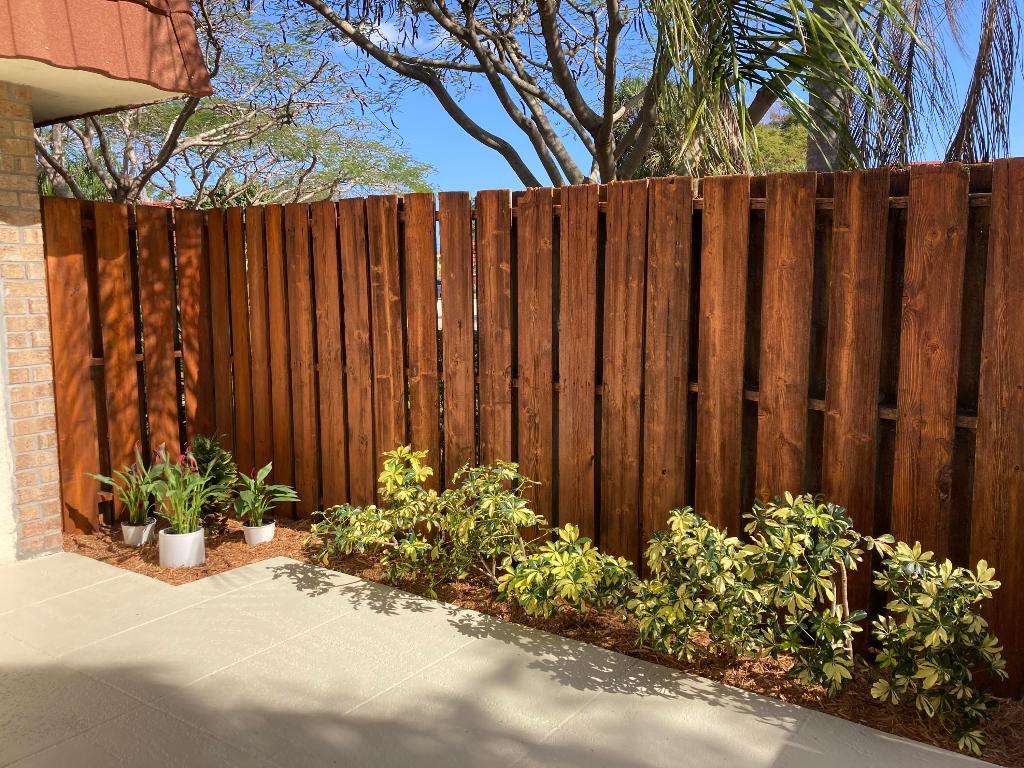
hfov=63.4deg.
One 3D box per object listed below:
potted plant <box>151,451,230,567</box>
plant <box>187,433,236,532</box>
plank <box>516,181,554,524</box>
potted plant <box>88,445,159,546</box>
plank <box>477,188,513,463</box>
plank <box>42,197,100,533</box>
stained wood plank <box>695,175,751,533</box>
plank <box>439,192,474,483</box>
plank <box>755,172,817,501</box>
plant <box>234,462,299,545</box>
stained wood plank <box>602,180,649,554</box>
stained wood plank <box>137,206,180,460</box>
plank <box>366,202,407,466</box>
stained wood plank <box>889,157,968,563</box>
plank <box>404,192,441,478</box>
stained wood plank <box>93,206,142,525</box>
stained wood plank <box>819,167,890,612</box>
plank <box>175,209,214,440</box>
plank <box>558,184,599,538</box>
[{"bbox_3d":[-1.631,0.606,4.159,0.385,0.600,0.360,-3,8,-22],"label":"potted plant"},{"bbox_3d":[-1.626,0.547,4.483,0.280,0.543,0.280,-3,8,-21],"label":"plant"},{"bbox_3d":[0.118,0.013,3.917,0.187,1.836,0.024,4,8,34],"label":"plank"},{"bbox_3d":[-2.026,0.583,4.327,0.329,0.519,0.340,-4,8,-25],"label":"potted plant"},{"bbox_3d":[-0.075,0.013,3.965,0.186,1.833,0.022,5,9,33],"label":"plank"},{"bbox_3d":[-2.357,-0.074,4.428,0.022,1.802,0.190,5,9,33],"label":"plank"},{"bbox_3d":[0.831,0.084,3.286,0.183,1.770,0.020,4,9,35],"label":"stained wood plank"},{"bbox_3d":[-0.255,-0.027,4.031,0.190,1.770,0.020,4,9,35],"label":"plank"},{"bbox_3d":[1.077,0.103,3.281,0.187,1.836,0.024,4,8,34],"label":"plank"},{"bbox_3d":[-1.299,0.623,4.387,0.324,0.410,0.300,-3,8,-18],"label":"plant"},{"bbox_3d":[0.486,0.065,3.594,0.188,1.846,0.022,5,9,33],"label":"stained wood plank"},{"bbox_3d":[-2.121,-0.122,4.975,0.024,1.861,0.190,4,8,34],"label":"stained wood plank"},{"bbox_3d":[-0.642,-0.048,4.338,0.195,1.836,0.022,4,9,33],"label":"plank"},{"bbox_3d":[1.472,0.166,2.944,0.186,1.843,0.022,5,9,33],"label":"stained wood plank"},{"bbox_3d":[-0.441,-0.028,4.205,0.186,1.838,0.022,5,9,33],"label":"plank"},{"bbox_3d":[-2.259,-0.095,4.770,0.024,1.857,0.188,4,8,34],"label":"stained wood plank"},{"bbox_3d":[1.234,0.130,3.009,0.183,1.770,0.020,4,9,35],"label":"stained wood plank"},{"bbox_3d":[-1.978,-0.149,5.187,0.024,1.863,0.187,4,8,34],"label":"plank"},{"bbox_3d":[0.295,0.032,3.654,0.187,1.770,0.020,4,9,35],"label":"plank"}]

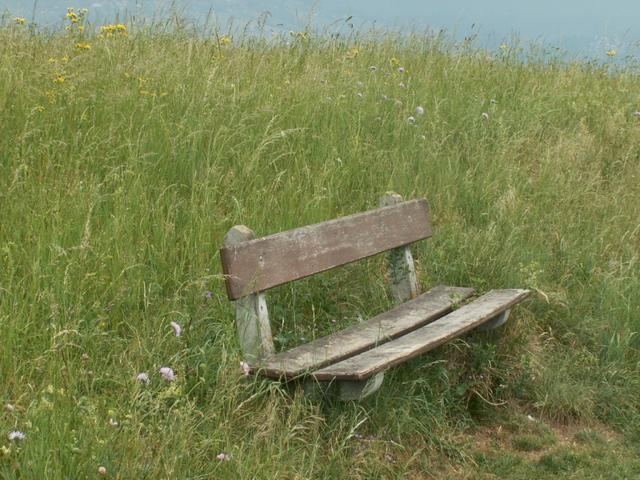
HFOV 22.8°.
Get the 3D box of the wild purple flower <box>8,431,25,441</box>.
[{"bbox_3d":[-0.821,0.529,4.300,0.040,0.025,0.040,1,7,0],"label":"wild purple flower"}]

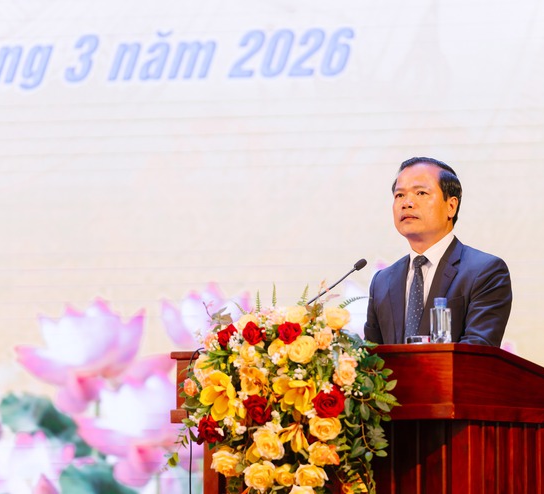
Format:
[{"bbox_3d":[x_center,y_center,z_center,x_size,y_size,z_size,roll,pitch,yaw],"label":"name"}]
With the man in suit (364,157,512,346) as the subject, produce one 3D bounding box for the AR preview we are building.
[{"bbox_3d":[0.462,0.590,10.180,0.500,1.680,0.400,-2,-5,30],"label":"man in suit"}]

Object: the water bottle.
[{"bbox_3d":[0.450,0.197,9.820,0.057,0.135,0.057,-2,-5,30],"label":"water bottle"}]

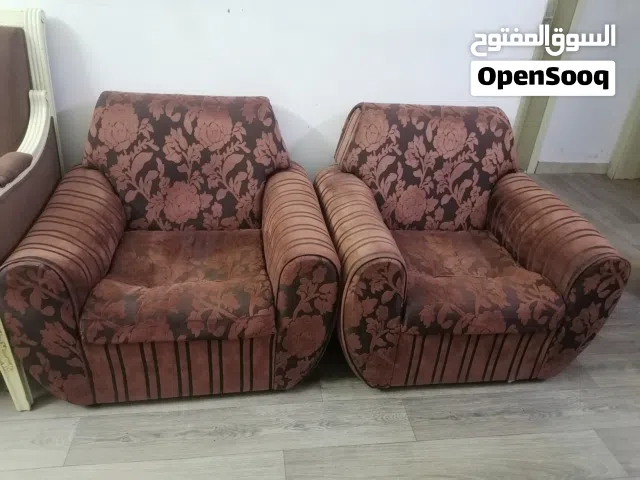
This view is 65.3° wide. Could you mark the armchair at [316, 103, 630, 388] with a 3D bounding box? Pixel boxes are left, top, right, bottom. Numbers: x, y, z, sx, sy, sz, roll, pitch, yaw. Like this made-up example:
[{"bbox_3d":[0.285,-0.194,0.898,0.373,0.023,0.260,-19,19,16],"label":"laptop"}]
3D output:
[{"bbox_3d":[0.522,-0.017,2.104,1.023,0.891,0.843,-2,32,-9],"label":"armchair"}]

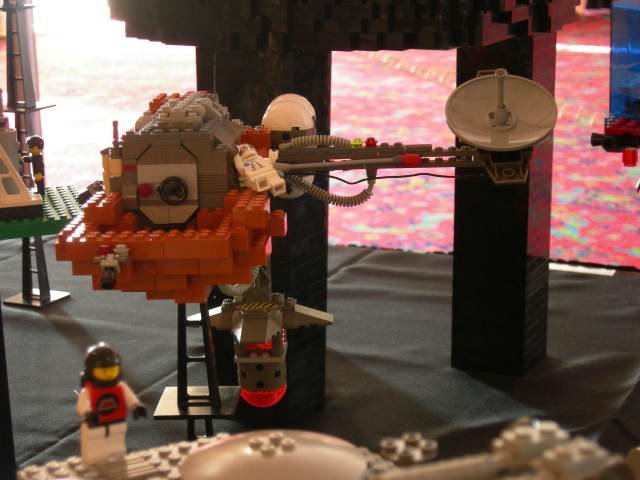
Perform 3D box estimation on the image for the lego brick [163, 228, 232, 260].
[{"bbox_3d":[-0.061,0.002,0.679,0.032,0.011,0.016,-1,13,3],"label":"lego brick"}]

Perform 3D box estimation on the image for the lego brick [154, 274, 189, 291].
[{"bbox_3d":[-0.075,0.017,0.702,0.016,0.011,0.019,-1,13,3],"label":"lego brick"}]

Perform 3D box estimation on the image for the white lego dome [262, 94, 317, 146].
[{"bbox_3d":[-0.018,-0.072,0.812,0.032,0.029,0.032,-1,13,3],"label":"white lego dome"}]

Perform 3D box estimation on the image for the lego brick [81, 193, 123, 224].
[{"bbox_3d":[-0.114,-0.017,0.727,0.016,0.011,0.032,-1,13,3],"label":"lego brick"}]

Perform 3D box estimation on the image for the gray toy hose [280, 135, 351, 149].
[{"bbox_3d":[-0.003,-0.057,0.789,0.041,0.008,0.007,-1,13,0],"label":"gray toy hose"}]

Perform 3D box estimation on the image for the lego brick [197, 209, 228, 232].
[{"bbox_3d":[-0.057,-0.012,0.741,0.016,0.011,0.013,-1,13,3],"label":"lego brick"}]

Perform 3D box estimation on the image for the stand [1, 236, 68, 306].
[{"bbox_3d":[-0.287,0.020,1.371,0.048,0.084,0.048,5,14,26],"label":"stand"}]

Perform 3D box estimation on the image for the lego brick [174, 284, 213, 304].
[{"bbox_3d":[-0.066,0.023,0.717,0.016,0.011,0.032,-1,13,3],"label":"lego brick"}]

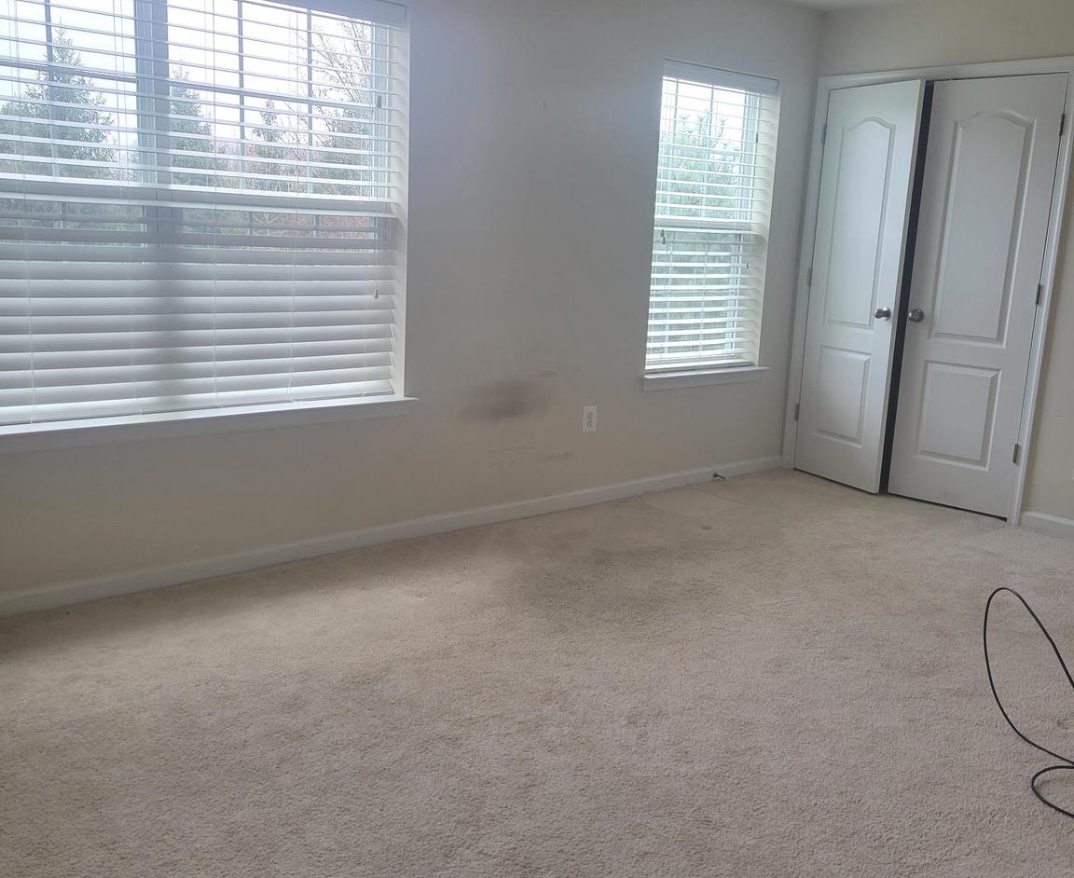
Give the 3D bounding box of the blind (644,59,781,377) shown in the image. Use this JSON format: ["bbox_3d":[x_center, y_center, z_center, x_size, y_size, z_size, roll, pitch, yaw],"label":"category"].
[{"bbox_3d":[0.850,-1.060,5.337,0.865,1.464,0.120,-7,15,-40],"label":"blind"}]

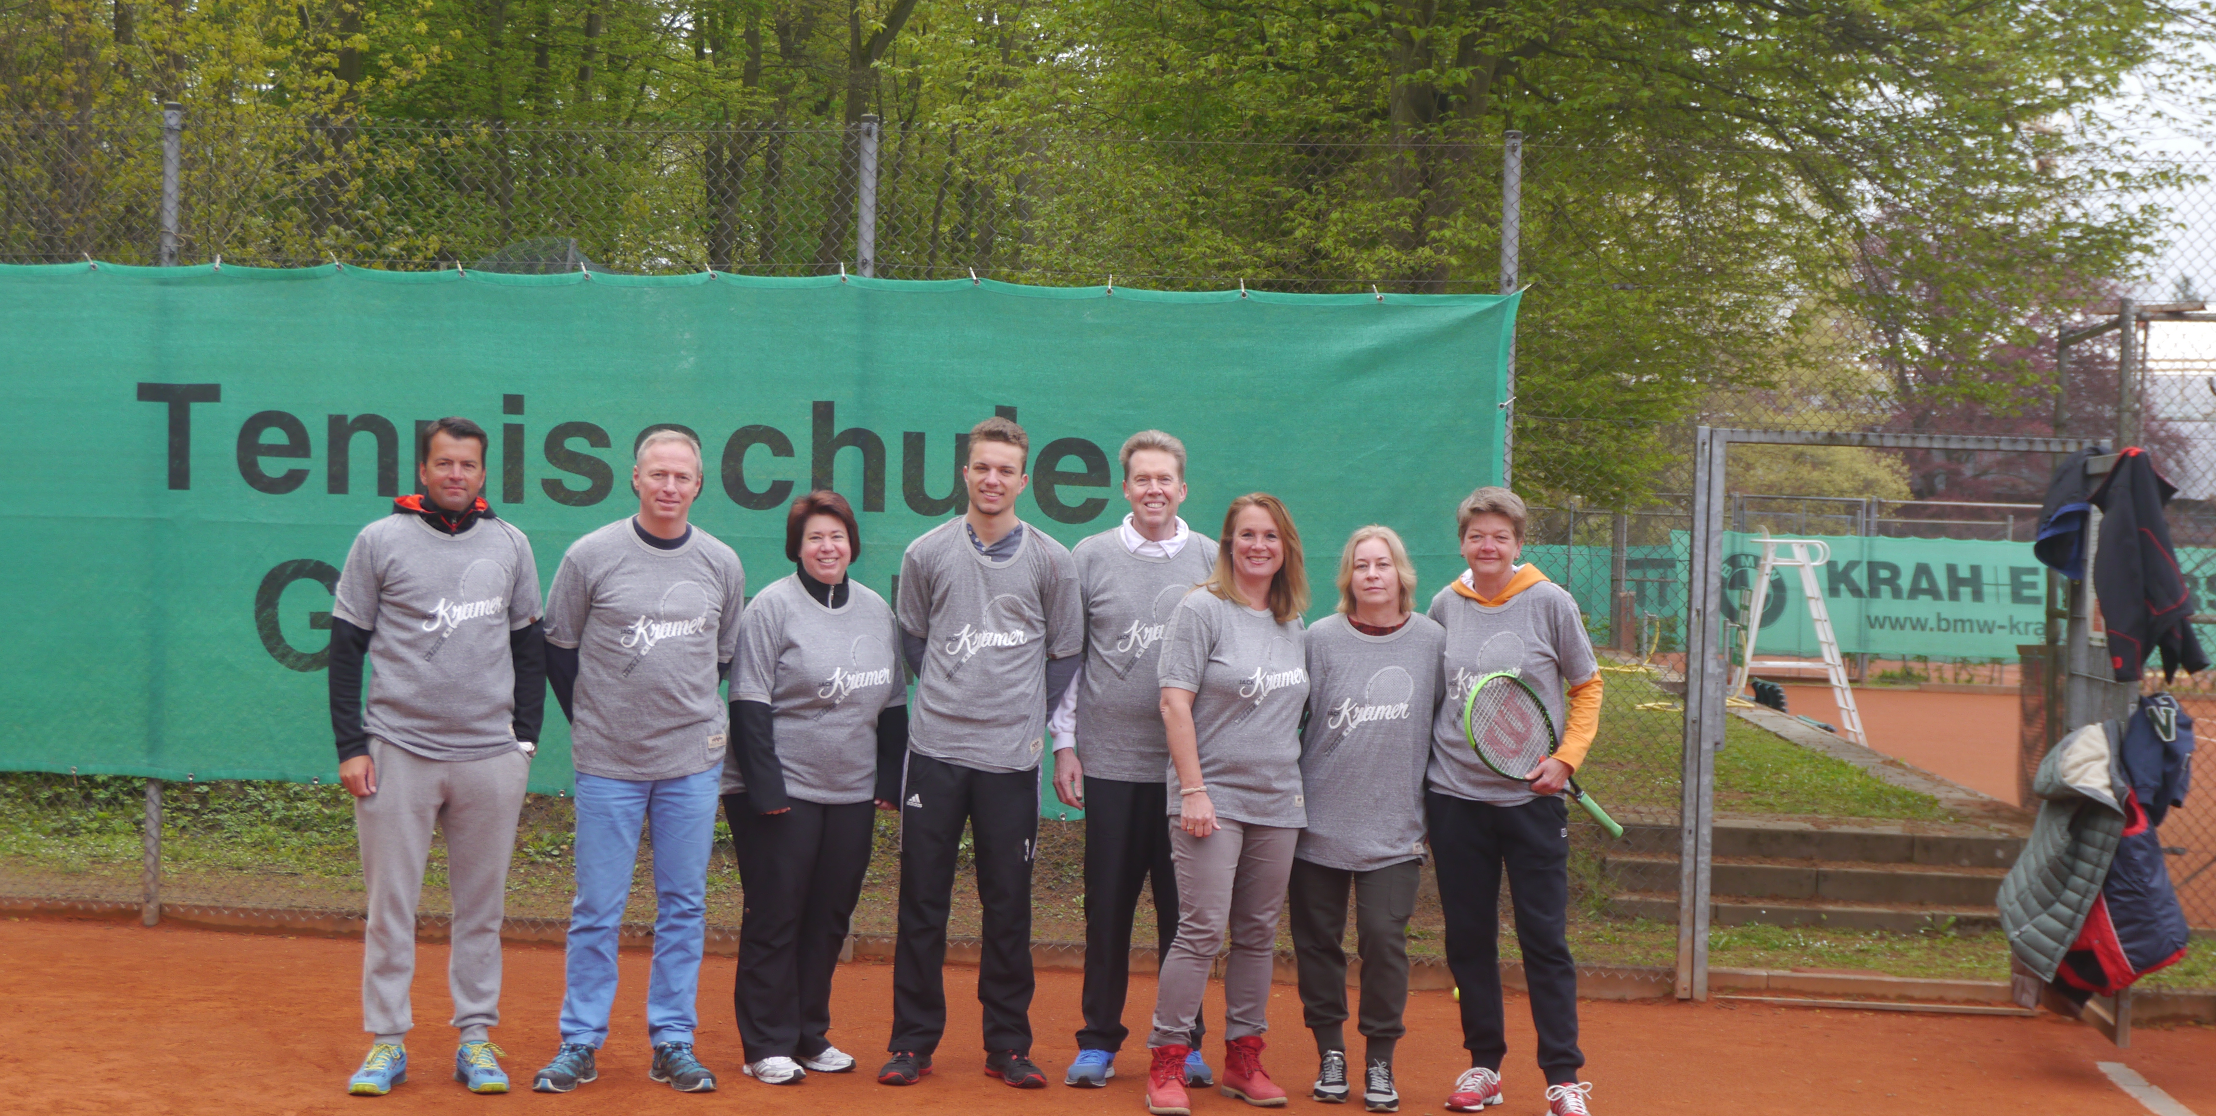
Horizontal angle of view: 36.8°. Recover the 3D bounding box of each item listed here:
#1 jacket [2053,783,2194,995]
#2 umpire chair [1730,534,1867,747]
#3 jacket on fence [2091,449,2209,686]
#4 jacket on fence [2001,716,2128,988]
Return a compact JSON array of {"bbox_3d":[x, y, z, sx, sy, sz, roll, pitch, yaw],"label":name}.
[{"bbox_3d":[3.243,1.061,10.650,0.440,0.690,0.280,2,0,11],"label":"jacket"},{"bbox_3d":[6.528,0.811,31.500,1.220,2.200,0.720,2,0,2],"label":"umpire chair"},{"bbox_3d":[3.317,0.025,10.620,0.380,0.760,0.280,2,0,11],"label":"jacket on fence"},{"bbox_3d":[3.046,0.940,10.600,0.420,0.830,0.300,2,0,11],"label":"jacket on fence"}]

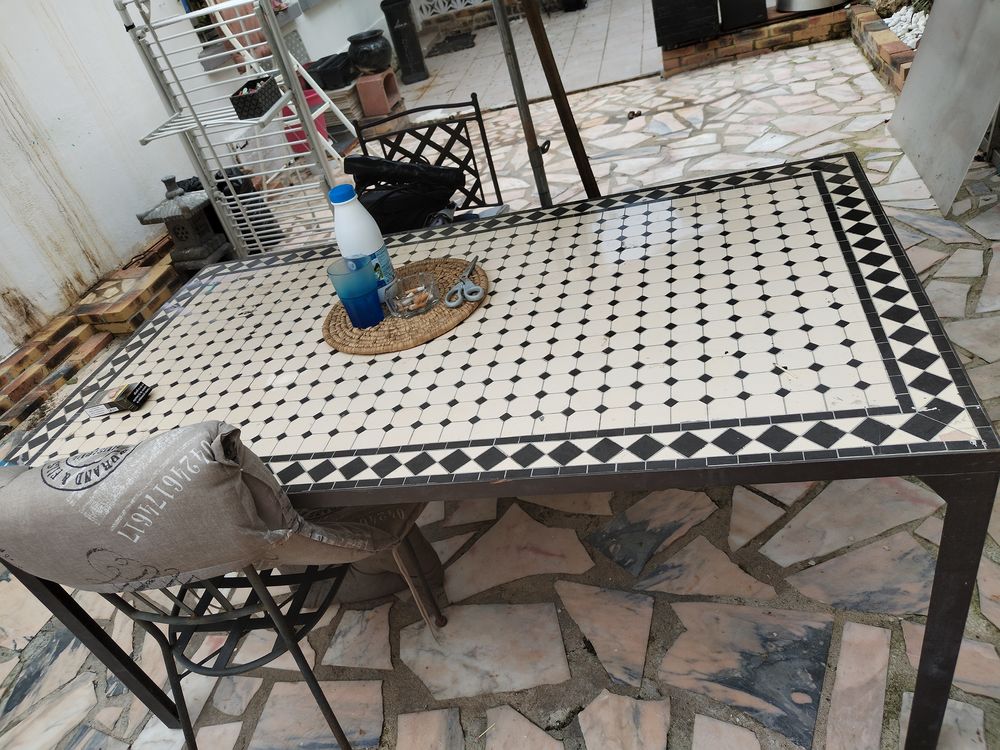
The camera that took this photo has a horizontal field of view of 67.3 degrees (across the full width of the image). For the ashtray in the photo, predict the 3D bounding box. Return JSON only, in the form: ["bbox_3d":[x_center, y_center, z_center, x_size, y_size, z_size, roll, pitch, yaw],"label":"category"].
[{"bbox_3d":[-0.173,-0.158,1.477,0.106,0.037,0.106,-16,33,3],"label":"ashtray"}]

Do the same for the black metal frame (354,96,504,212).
[{"bbox_3d":[-0.187,-0.327,2.333,0.440,0.860,0.520,-7,35,16],"label":"black metal frame"}]

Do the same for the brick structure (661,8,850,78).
[{"bbox_3d":[1.626,-2.192,4.837,1.120,0.190,0.420,-5,36,19],"label":"brick structure"}]

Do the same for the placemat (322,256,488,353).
[{"bbox_3d":[-0.188,-0.142,1.501,0.350,0.010,0.350,-6,35,17],"label":"placemat"}]

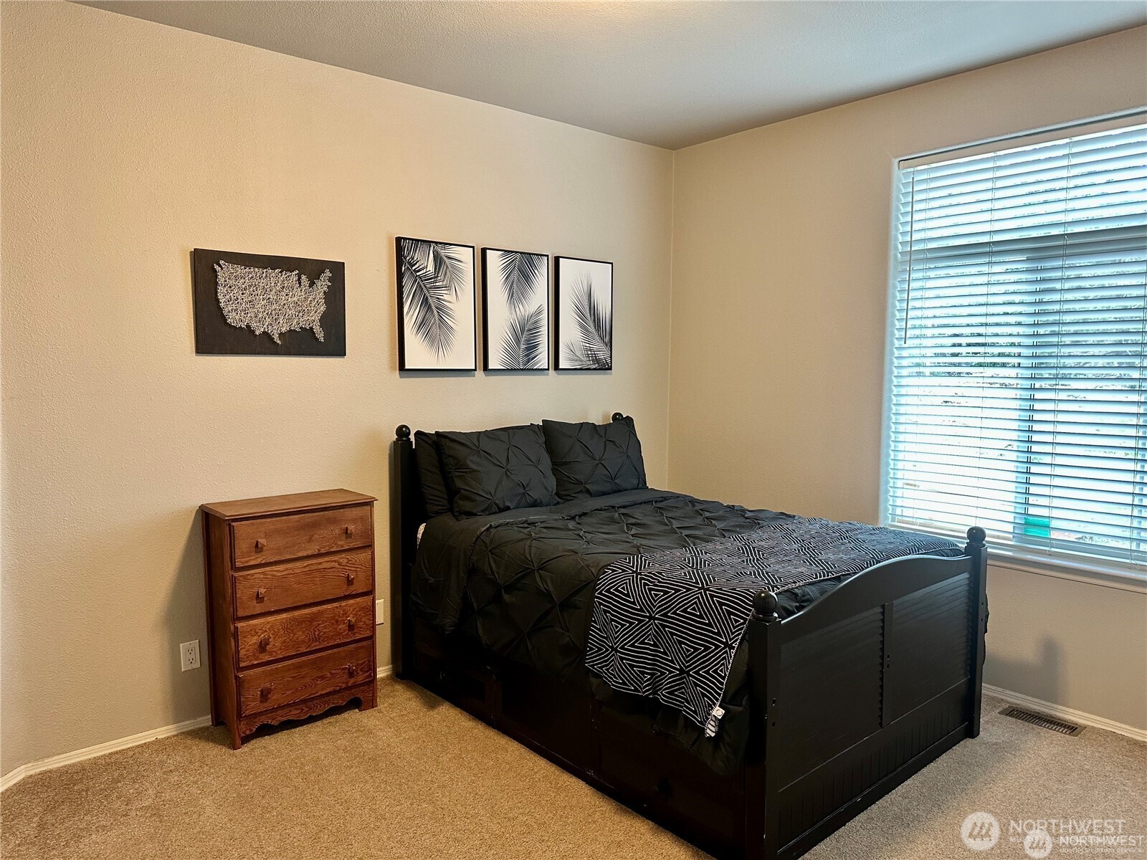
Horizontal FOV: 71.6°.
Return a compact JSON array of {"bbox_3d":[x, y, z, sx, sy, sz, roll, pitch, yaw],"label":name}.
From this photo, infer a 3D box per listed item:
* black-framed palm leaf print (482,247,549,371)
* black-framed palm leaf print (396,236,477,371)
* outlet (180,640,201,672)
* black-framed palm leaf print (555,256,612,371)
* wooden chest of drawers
[{"bbox_3d":[-0.292,-0.612,4.114,0.405,0.605,0.030,-4,7,-41],"label":"black-framed palm leaf print"},{"bbox_3d":[-0.647,-0.589,3.808,0.409,0.606,0.030,-4,7,-41],"label":"black-framed palm leaf print"},{"bbox_3d":[-1.534,0.908,3.189,0.070,0.115,0.008,-4,7,-41],"label":"outlet"},{"bbox_3d":[0.062,-0.635,4.418,0.405,0.604,0.030,-4,7,-41],"label":"black-framed palm leaf print"},{"bbox_3d":[-1.147,0.752,3.287,0.614,0.908,0.326,-4,7,-41],"label":"wooden chest of drawers"}]

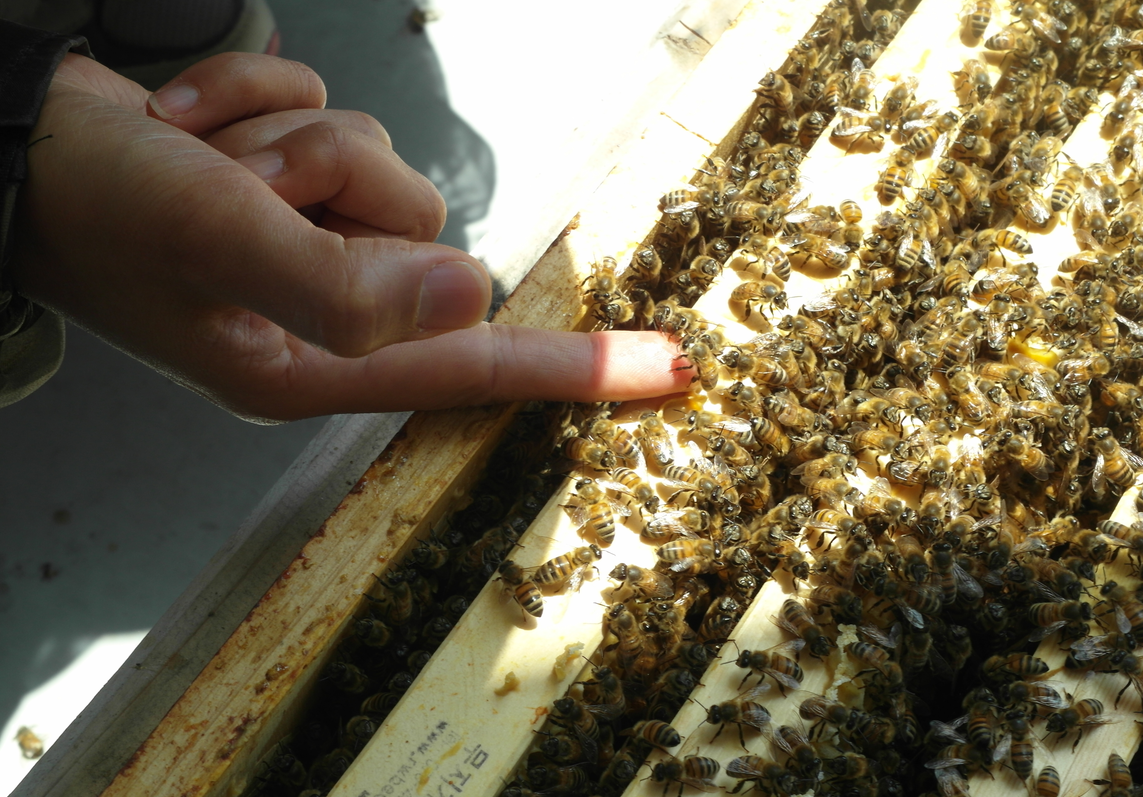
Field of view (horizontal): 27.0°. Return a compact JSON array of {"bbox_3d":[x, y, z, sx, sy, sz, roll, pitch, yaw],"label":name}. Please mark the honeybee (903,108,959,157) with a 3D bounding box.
[{"bbox_3d":[0.079,-0.059,0.521,0.013,0.005,0.009,-34,66,-13],"label":"honeybee"}]

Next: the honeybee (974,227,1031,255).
[{"bbox_3d":[0.096,-0.035,0.530,0.013,0.006,0.007,12,63,6],"label":"honeybee"}]

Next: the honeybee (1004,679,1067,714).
[{"bbox_3d":[0.090,0.058,0.466,0.012,0.005,0.007,14,61,7],"label":"honeybee"}]

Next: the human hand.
[{"bbox_3d":[-0.046,-0.033,0.492,0.142,0.056,0.070,6,62,3],"label":"human hand"}]

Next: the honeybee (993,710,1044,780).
[{"bbox_3d":[0.087,0.067,0.460,0.010,0.005,0.013,-1,60,-2],"label":"honeybee"}]

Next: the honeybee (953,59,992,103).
[{"bbox_3d":[0.092,-0.072,0.541,0.007,0.005,0.013,-8,61,-6],"label":"honeybee"}]

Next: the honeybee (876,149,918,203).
[{"bbox_3d":[0.073,-0.049,0.527,0.007,0.005,0.015,19,61,9],"label":"honeybee"}]

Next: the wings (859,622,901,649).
[{"bbox_3d":[0.063,0.048,0.486,0.009,0.003,0.005,25,65,13],"label":"wings"}]

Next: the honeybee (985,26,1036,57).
[{"bbox_3d":[0.099,-0.078,0.530,0.013,0.005,0.006,9,64,-2],"label":"honeybee"}]

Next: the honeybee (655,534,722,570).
[{"bbox_3d":[0.024,0.031,0.479,0.013,0.005,0.007,-2,60,-2],"label":"honeybee"}]

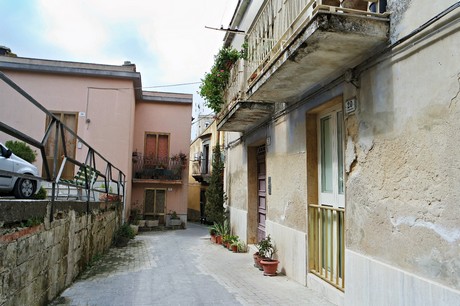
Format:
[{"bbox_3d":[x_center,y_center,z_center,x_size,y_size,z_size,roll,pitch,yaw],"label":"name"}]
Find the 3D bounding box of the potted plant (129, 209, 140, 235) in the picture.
[{"bbox_3d":[-4.021,2.884,12.900,0.500,1.050,0.500,2,-5,-11],"label":"potted plant"}]

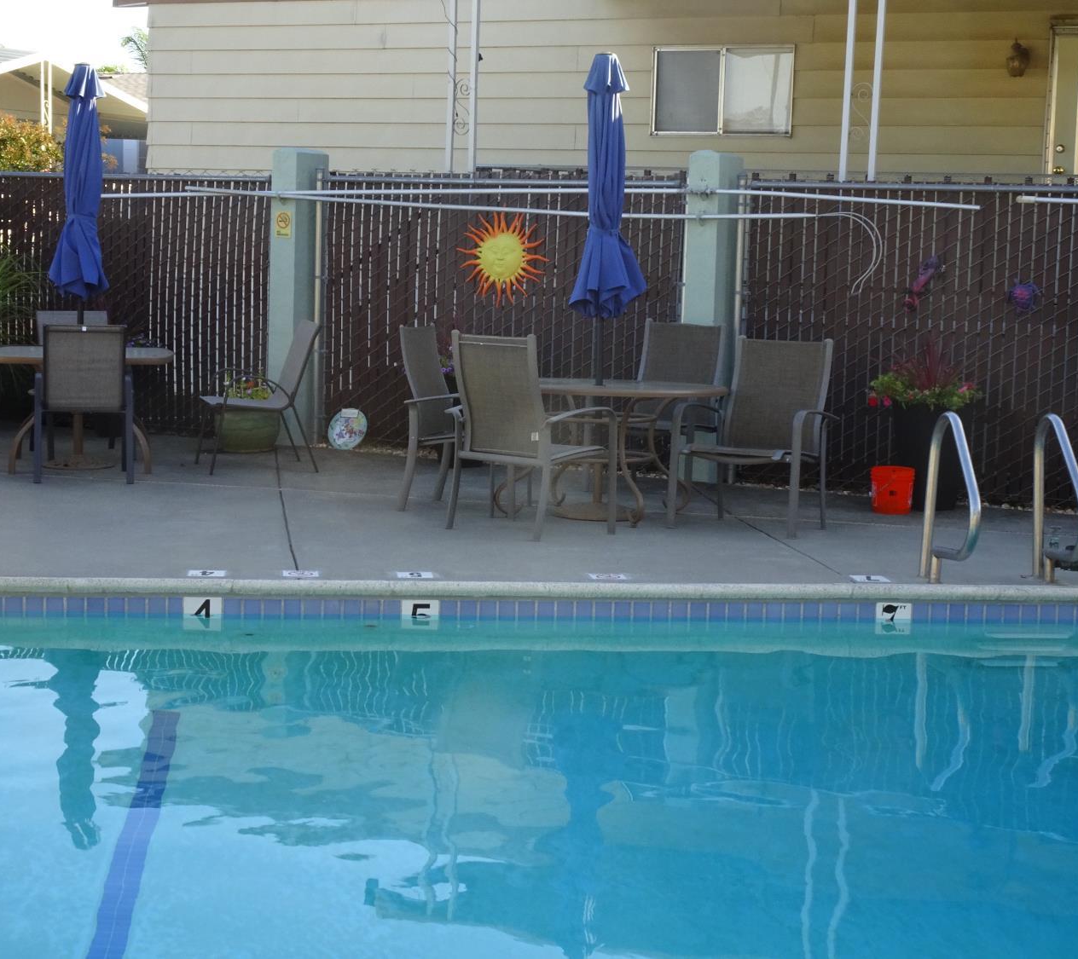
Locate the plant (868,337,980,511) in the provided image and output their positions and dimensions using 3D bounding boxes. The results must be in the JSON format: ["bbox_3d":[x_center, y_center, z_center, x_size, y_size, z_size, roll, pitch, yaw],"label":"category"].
[{"bbox_3d":[2.242,-0.318,11.817,0.600,0.970,0.560,3,7,11],"label":"plant"}]

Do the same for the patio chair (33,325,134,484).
[{"bbox_3d":[-2.647,-0.460,12.039,0.580,0.900,0.680,0,7,-13],"label":"patio chair"}]

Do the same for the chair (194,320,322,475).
[{"bbox_3d":[-1.729,-0.511,12.709,0.660,0.890,0.600,-1,7,-22],"label":"chair"}]

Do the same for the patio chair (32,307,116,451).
[{"bbox_3d":[-2.901,-0.605,13.167,0.580,0.900,0.680,-1,7,-23],"label":"patio chair"}]

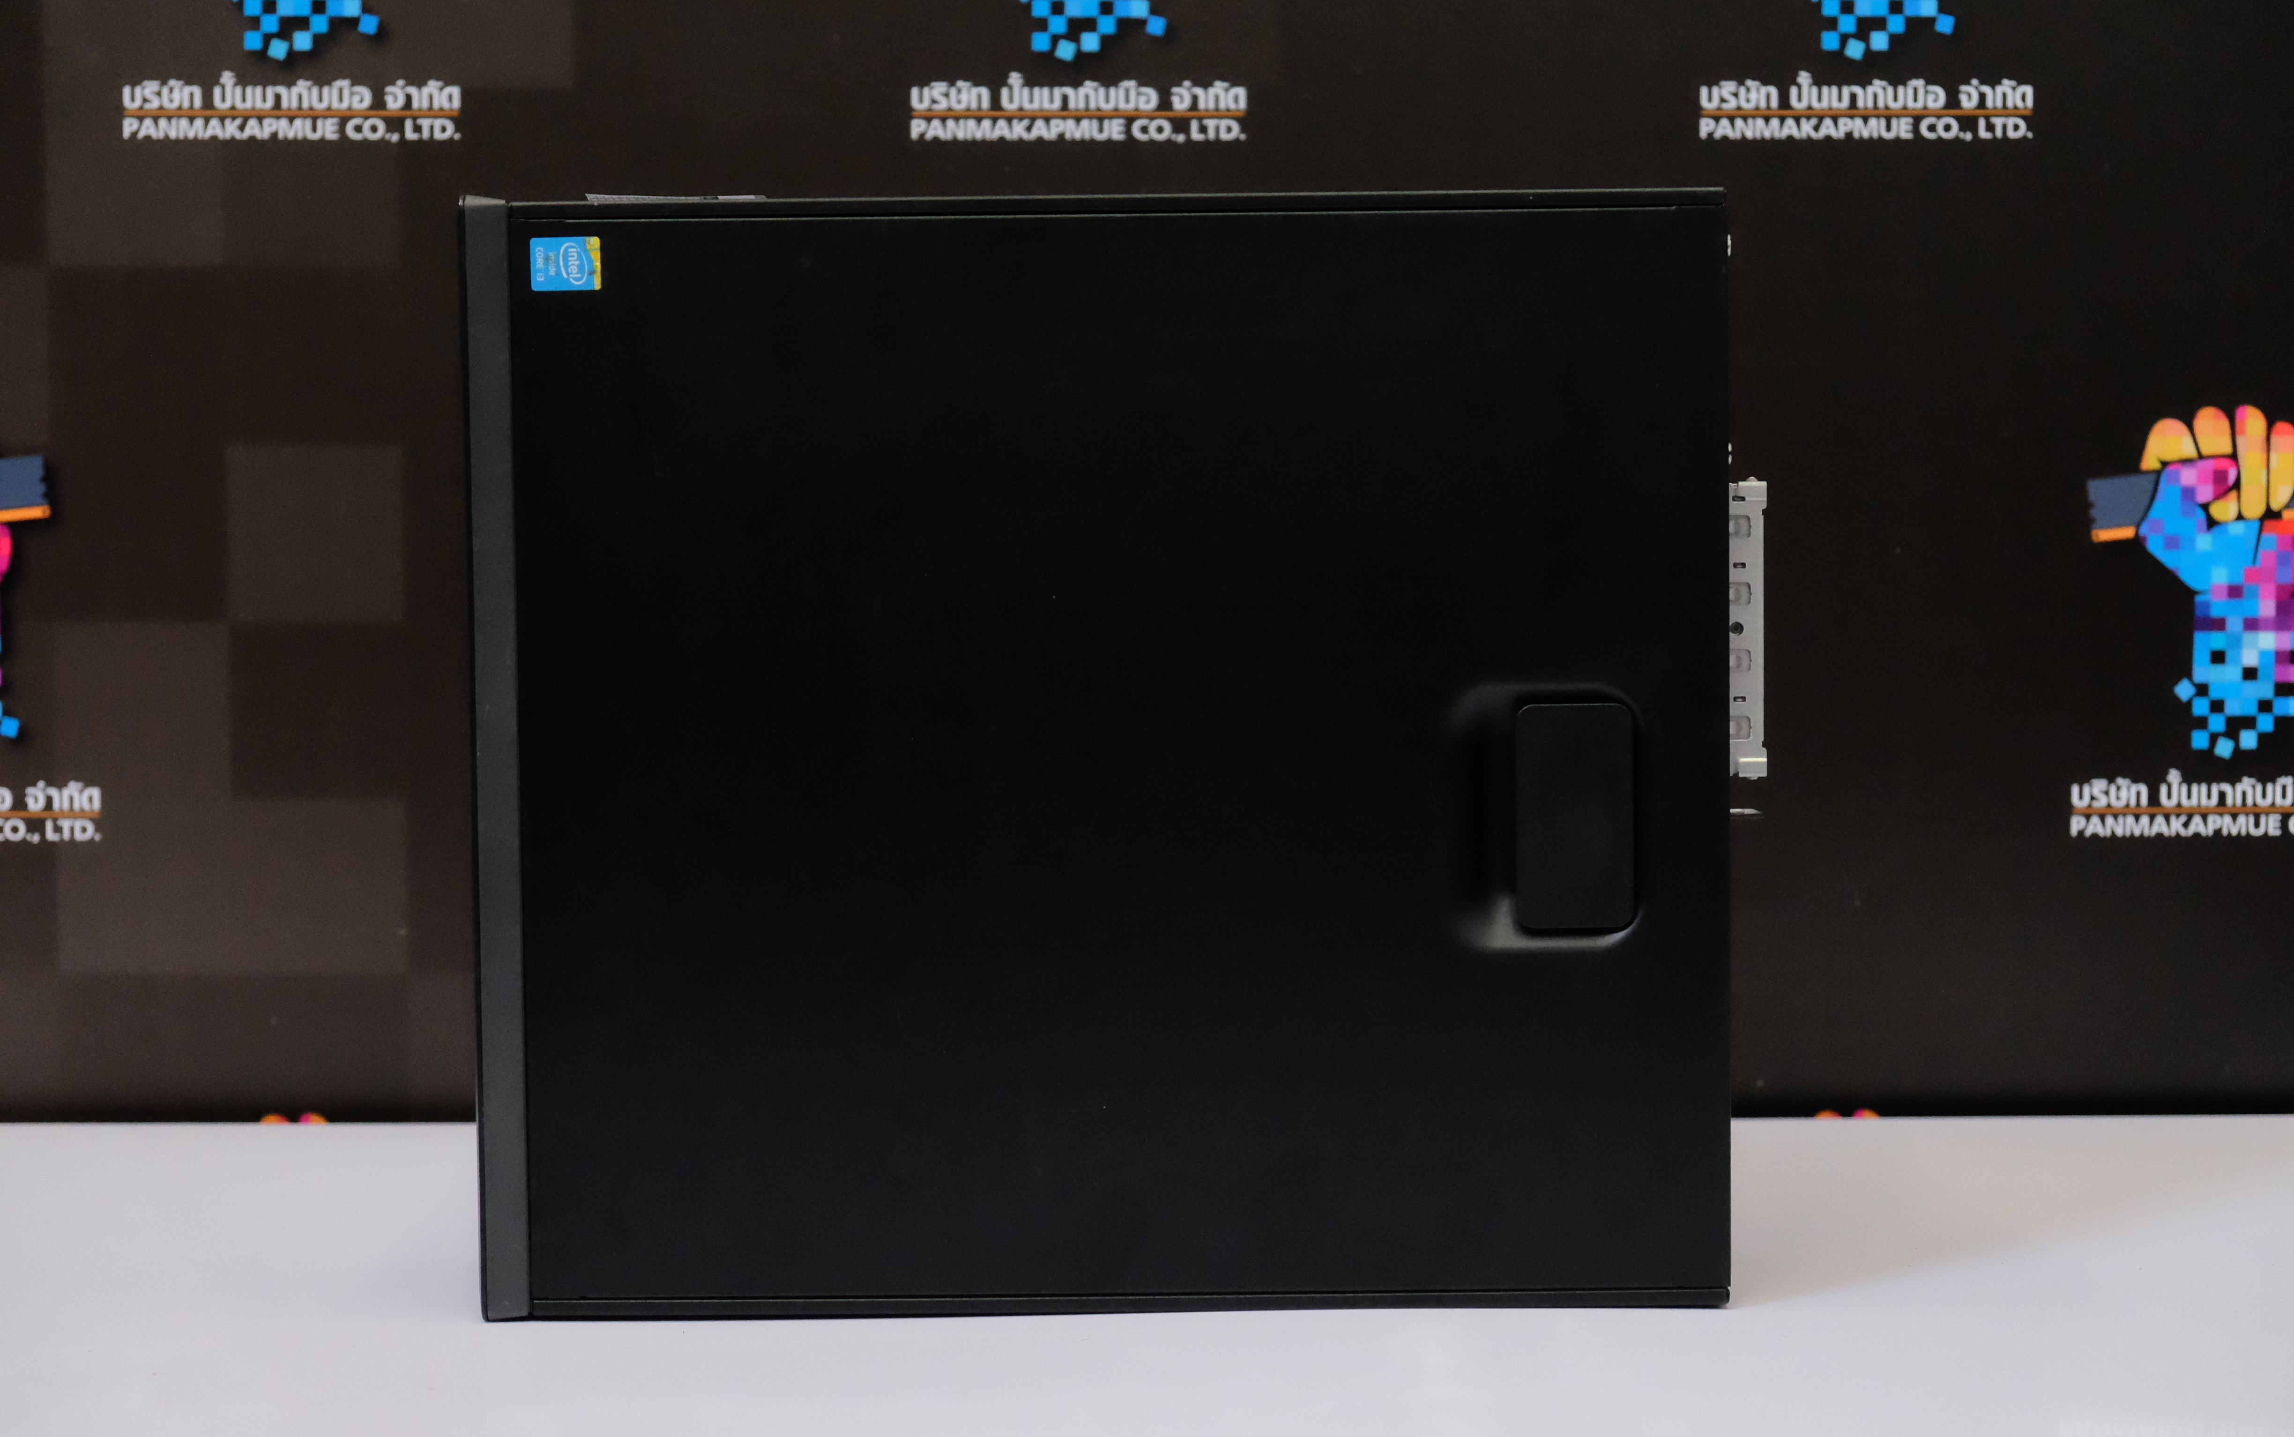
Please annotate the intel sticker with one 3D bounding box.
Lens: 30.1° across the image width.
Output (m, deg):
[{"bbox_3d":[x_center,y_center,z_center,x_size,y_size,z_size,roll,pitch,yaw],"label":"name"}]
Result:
[{"bbox_3d":[-0.174,-0.136,1.281,0.021,0.016,0.001,-1,3,1],"label":"intel sticker"}]

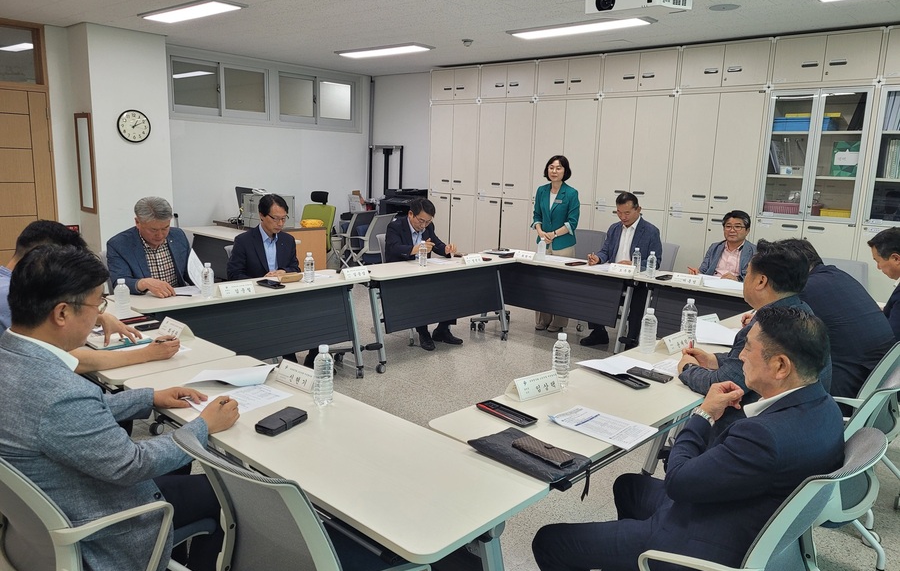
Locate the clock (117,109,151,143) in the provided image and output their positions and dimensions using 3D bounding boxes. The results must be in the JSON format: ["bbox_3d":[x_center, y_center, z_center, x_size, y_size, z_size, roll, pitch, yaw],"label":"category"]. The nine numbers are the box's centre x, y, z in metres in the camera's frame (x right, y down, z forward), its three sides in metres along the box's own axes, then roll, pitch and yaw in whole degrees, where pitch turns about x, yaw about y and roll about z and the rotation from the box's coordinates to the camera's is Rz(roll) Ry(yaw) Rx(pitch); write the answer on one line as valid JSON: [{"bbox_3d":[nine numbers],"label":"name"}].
[{"bbox_3d":[-3.035,-1.532,6.494,0.045,0.305,0.305,12,14,43],"label":"clock"}]

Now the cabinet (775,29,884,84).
[{"bbox_3d":[3.124,-1.830,5.541,0.803,0.394,0.400,11,14,41],"label":"cabinet"}]

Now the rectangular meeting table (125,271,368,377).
[{"bbox_3d":[-1.310,0.363,4.467,0.515,0.715,1.610,12,14,43],"label":"rectangular meeting table"}]

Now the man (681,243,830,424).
[{"bbox_3d":[1.216,0.489,2.660,0.760,1.280,0.560,12,14,43],"label":"man"}]

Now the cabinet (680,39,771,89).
[{"bbox_3d":[2.509,-1.918,6.007,0.800,0.384,0.400,12,14,43],"label":"cabinet"}]

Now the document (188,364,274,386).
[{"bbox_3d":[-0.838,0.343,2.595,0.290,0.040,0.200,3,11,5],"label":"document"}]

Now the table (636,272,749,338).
[{"bbox_3d":[2.170,0.377,4.952,1.610,0.715,0.515,12,14,43],"label":"table"}]

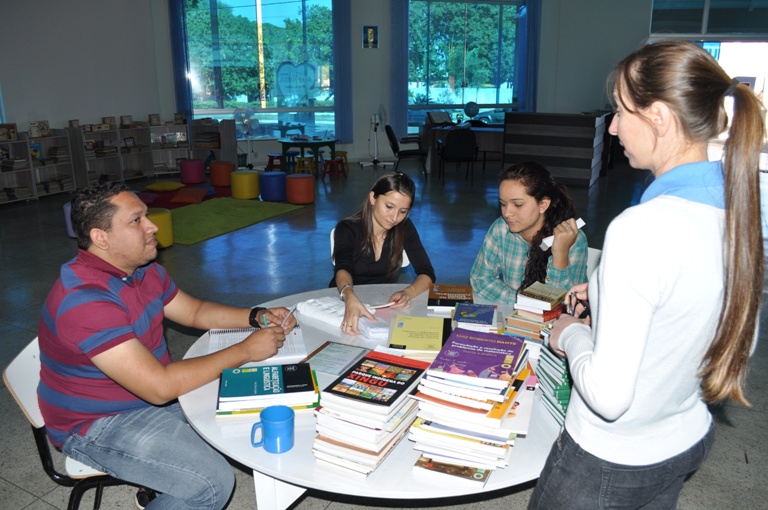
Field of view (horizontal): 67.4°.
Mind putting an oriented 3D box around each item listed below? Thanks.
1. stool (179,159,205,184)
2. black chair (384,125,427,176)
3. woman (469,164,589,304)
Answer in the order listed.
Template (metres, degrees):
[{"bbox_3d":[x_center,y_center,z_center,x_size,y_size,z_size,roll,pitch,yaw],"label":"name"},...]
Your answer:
[{"bbox_3d":[-3.143,-1.375,9.476,0.360,0.345,0.360,-6,18,-17],"label":"stool"},{"bbox_3d":[0.359,-1.665,9.420,0.640,0.870,0.570,1,17,5],"label":"black chair"},{"bbox_3d":[0.667,0.247,2.409,0.520,1.230,0.700,11,20,34],"label":"woman"}]

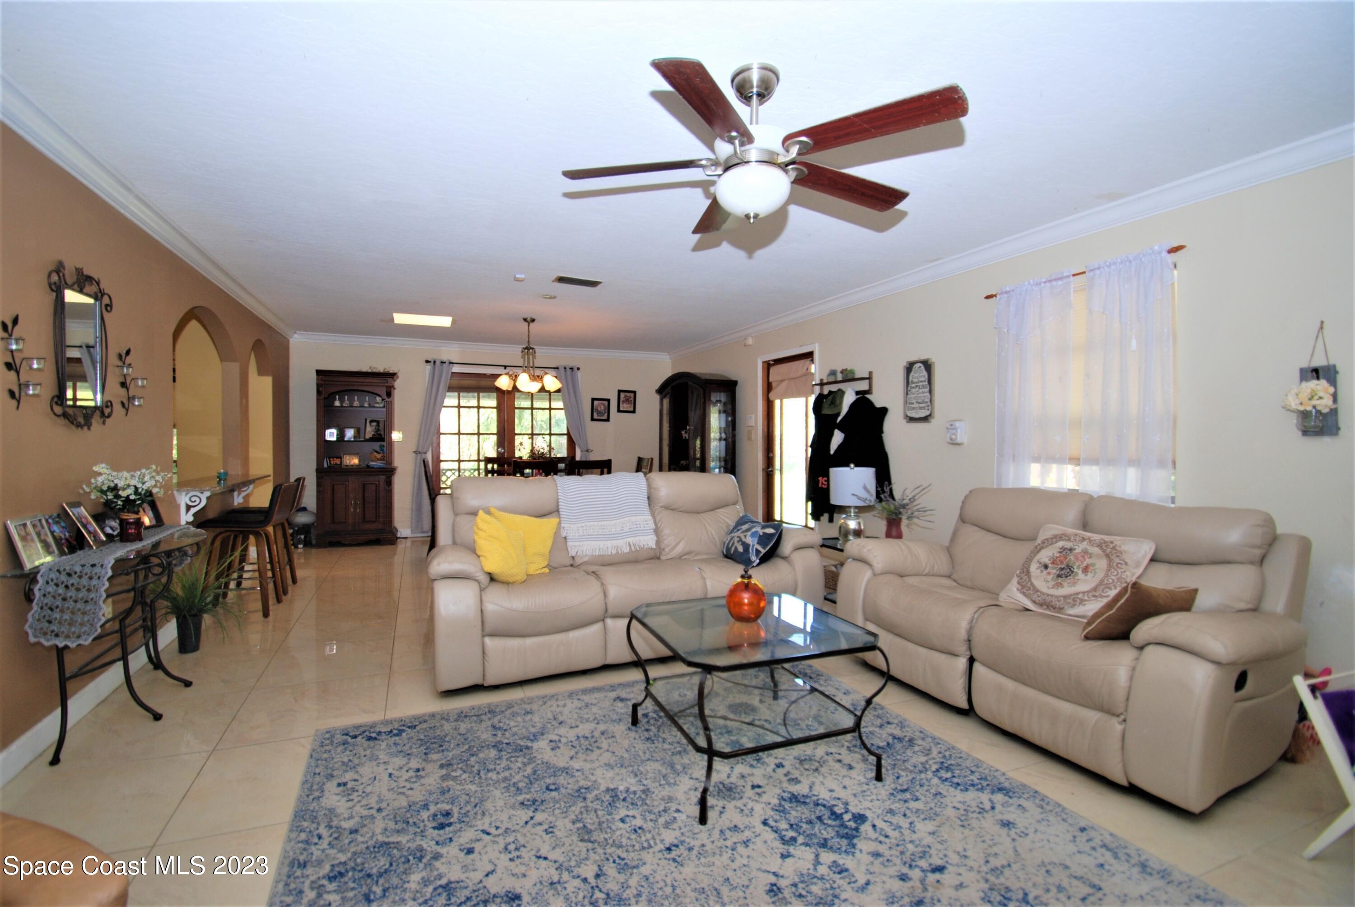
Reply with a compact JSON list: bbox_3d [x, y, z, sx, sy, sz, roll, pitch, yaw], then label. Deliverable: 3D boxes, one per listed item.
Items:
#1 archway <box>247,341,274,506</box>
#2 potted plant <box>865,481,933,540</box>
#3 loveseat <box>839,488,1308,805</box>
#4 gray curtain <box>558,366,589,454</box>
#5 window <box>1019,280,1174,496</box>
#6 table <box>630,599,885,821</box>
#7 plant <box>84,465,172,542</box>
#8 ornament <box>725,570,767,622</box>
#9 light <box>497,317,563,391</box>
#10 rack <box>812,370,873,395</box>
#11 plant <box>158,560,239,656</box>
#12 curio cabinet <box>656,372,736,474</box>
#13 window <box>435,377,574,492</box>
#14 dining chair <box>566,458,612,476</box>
[{"bbox_3d":[-3.992,0.008,5.327,0.150,2.140,0.850,-1,2,-24],"label":"archway"},{"bbox_3d":[1.450,0.393,3.750,0.420,0.390,0.460,0,2,-25],"label":"potted plant"},{"bbox_3d":[1.664,0.683,2.713,0.870,0.965,1.690,0,2,-25],"label":"loveseat"},{"bbox_3d":[-1.371,-0.057,7.466,0.450,2.100,0.120,0,2,-25],"label":"gray curtain"},{"bbox_3d":[2.115,-0.306,2.892,0.080,1.100,0.760,0,2,-25],"label":"window"},{"bbox_3d":[0.275,0.927,2.250,0.750,0.495,0.750,0,2,-21],"label":"table"},{"bbox_3d":[-2.407,0.217,2.474,0.290,0.345,0.290,0,2,-25],"label":"plant"},{"bbox_3d":[0.288,0.573,2.317,0.165,0.205,0.165,0,1,0],"label":"ornament"},{"bbox_3d":[-1.530,-0.991,5.818,0.650,0.780,0.650,0,2,-25],"label":"light"},{"bbox_3d":[1.409,-0.588,4.893,0.116,0.197,0.645,0,2,-25],"label":"rack"},{"bbox_3d":[-2.675,0.860,3.189,0.380,0.510,0.380,0,2,-25],"label":"plant"},{"bbox_3d":[0.221,0.025,7.114,0.416,2.025,1.420,0,2,-25],"label":"curio cabinet"},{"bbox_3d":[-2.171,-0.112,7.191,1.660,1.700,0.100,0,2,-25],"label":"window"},{"bbox_3d":[-0.914,0.570,5.580,0.440,1.010,0.500,0,2,-25],"label":"dining chair"}]

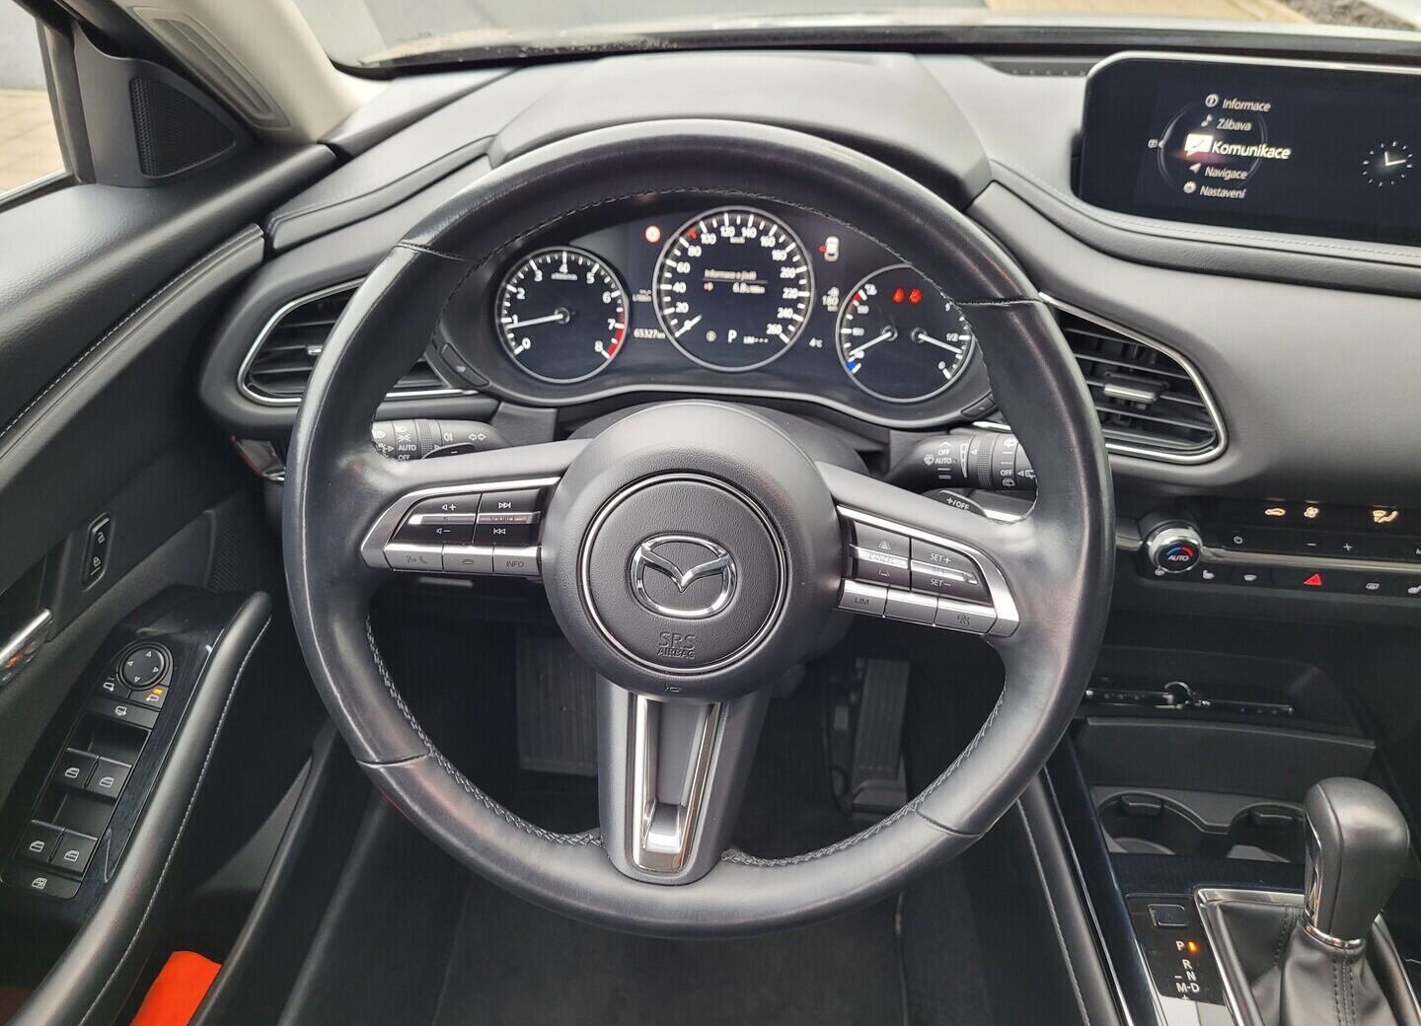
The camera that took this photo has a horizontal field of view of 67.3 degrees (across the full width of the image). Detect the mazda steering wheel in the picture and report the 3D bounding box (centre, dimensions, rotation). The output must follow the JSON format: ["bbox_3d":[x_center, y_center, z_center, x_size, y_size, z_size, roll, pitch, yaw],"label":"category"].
[{"bbox_3d":[-0.008,0.015,0.501,0.372,0.372,0.095,4,10,3],"label":"mazda steering wheel"}]

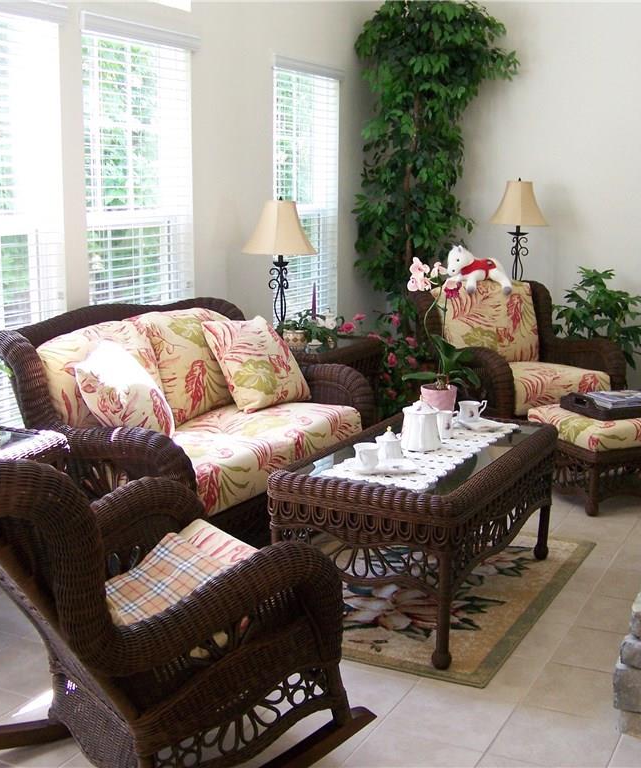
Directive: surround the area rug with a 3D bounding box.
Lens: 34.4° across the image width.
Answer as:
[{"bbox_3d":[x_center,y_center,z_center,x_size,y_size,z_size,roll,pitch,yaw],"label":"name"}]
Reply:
[{"bbox_3d":[0.337,0.735,3.957,1.091,0.010,1.472,6,12,26],"label":"area rug"}]

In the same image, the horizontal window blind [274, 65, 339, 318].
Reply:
[{"bbox_3d":[-0.074,-1.005,6.091,0.060,1.606,0.803,6,12,27],"label":"horizontal window blind"}]

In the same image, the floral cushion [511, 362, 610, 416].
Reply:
[{"bbox_3d":[1.173,-0.008,5.824,0.640,0.150,0.600,-5,12,-26],"label":"floral cushion"}]

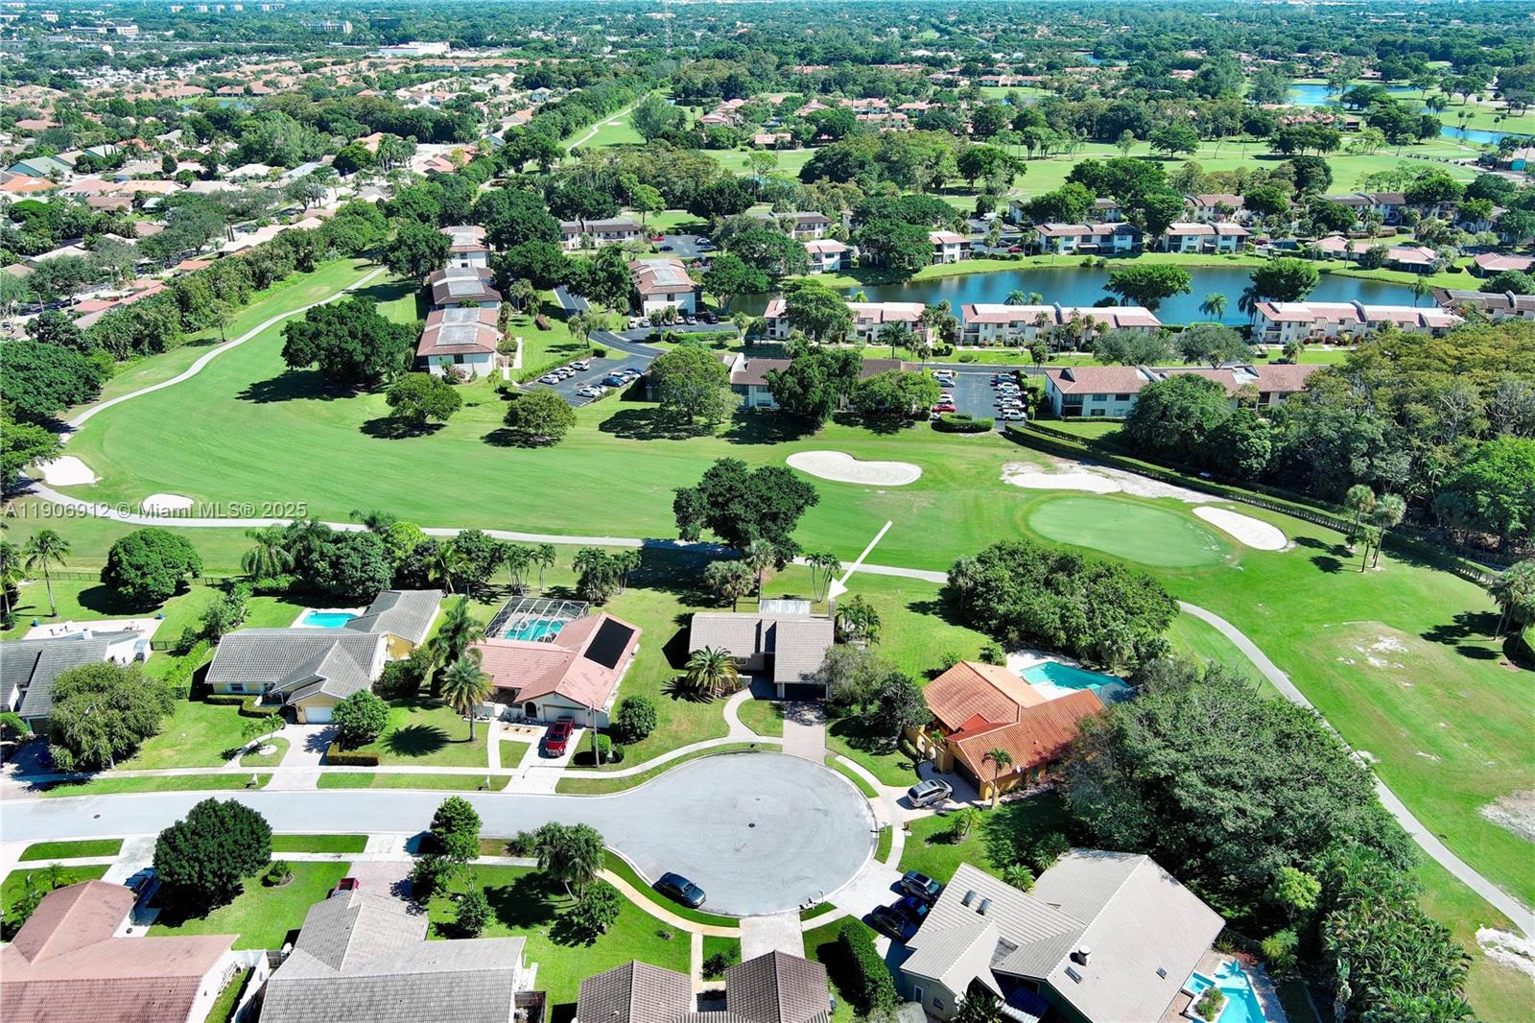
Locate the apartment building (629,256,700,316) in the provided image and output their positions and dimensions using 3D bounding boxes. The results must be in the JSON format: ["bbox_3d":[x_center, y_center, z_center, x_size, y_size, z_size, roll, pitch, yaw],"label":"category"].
[{"bbox_3d":[-28.247,-61.822,336.916,15.000,7.300,37.500,-4,23,-9],"label":"apartment building"}]

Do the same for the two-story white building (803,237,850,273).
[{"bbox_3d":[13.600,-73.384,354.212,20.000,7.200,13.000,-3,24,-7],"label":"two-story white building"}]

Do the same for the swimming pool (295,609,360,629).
[{"bbox_3d":[-57.300,14.719,162.109,7.600,0.900,5.200,-1,25,-2],"label":"swimming pool"}]

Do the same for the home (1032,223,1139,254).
[{"bbox_3d":[90.900,-77.774,351.350,26.600,7.000,15.000,0,25,-1],"label":"home"}]

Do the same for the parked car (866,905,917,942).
[{"bbox_3d":[11.570,36.553,109.289,4.650,1.580,1.850,20,30,38],"label":"parked car"}]

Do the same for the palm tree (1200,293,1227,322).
[{"bbox_3d":[100.900,-45.302,280.649,6.100,7.900,6.000,0,25,0],"label":"palm tree"}]

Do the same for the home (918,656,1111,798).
[{"bbox_3d":[26.380,22.678,136.685,19.500,5.100,17.100,-13,27,-27],"label":"home"}]

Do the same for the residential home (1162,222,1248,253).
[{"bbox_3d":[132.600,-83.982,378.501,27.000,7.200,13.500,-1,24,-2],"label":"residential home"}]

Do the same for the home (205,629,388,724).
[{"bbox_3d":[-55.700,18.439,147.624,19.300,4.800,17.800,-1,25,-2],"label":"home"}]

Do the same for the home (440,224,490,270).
[{"bbox_3d":[-83.606,-72.132,339.251,14.900,7.000,29.500,-5,26,-11],"label":"home"}]

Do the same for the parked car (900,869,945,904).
[{"bbox_3d":[14.700,34.704,113.501,4.600,1.600,1.860,20,30,38],"label":"parked car"}]

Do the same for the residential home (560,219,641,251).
[{"bbox_3d":[-52.000,-85.981,383.083,28.000,7.200,14.000,-3,24,-6],"label":"residential home"}]

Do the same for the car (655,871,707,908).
[{"bbox_3d":[-8.152,35.530,116.214,4.700,1.430,1.820,16,28,33],"label":"car"}]

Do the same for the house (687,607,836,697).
[{"bbox_3d":[-0.600,16.344,151.171,17.800,5.600,16.600,0,25,1],"label":"house"}]

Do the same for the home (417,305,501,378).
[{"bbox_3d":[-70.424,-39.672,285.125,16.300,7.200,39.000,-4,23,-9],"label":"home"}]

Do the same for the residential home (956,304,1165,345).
[{"bbox_3d":[69.988,-45.495,298.646,45.500,7.300,16.800,1,23,3],"label":"residential home"}]

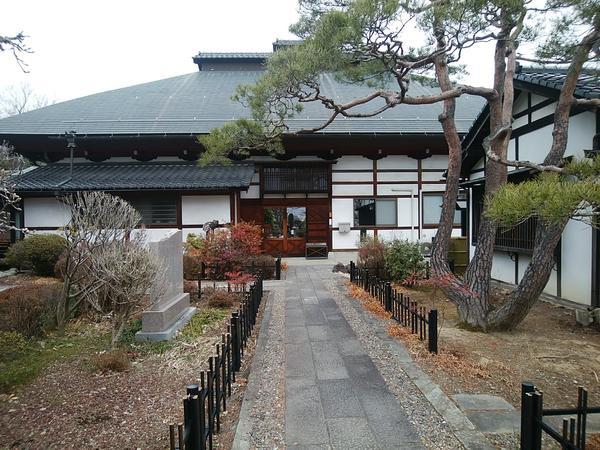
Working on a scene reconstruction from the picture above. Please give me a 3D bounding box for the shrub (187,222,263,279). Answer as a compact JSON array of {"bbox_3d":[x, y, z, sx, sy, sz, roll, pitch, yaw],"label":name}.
[{"bbox_3d":[-2.000,0.598,10.100,2.000,1.500,1.500,0,1,0],"label":"shrub"}]

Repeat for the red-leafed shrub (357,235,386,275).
[{"bbox_3d":[1.847,0.837,9.850,0.820,1.030,0.800,0,1,0],"label":"red-leafed shrub"}]

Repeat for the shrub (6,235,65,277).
[{"bbox_3d":[-7.041,0.797,10.150,1.480,1.100,1.350,0,1,0],"label":"shrub"}]

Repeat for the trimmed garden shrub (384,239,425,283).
[{"bbox_3d":[2.535,0.827,9.250,0.980,1.070,0.920,0,1,0],"label":"trimmed garden shrub"}]

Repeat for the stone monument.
[{"bbox_3d":[-1.845,0.763,5.400,0.420,1.330,1.350,0,1,-2],"label":"stone monument"}]

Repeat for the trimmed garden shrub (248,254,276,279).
[{"bbox_3d":[-0.995,1.037,9.850,0.760,0.630,0.700,0,1,0],"label":"trimmed garden shrub"}]

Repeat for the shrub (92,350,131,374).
[{"bbox_3d":[-1.953,1.358,3.930,0.380,0.190,0.360,0,1,0],"label":"shrub"}]

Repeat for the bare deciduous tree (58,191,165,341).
[{"bbox_3d":[-2.447,0.476,4.950,1.270,1.920,1.150,0,1,0],"label":"bare deciduous tree"}]

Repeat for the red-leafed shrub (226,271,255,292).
[{"bbox_3d":[-1.230,1.163,7.750,0.600,0.450,0.500,0,1,0],"label":"red-leafed shrub"}]

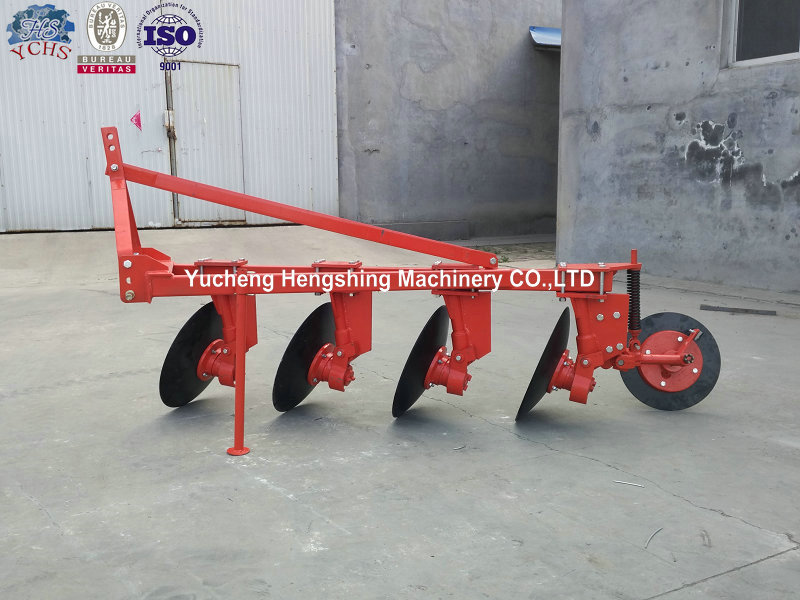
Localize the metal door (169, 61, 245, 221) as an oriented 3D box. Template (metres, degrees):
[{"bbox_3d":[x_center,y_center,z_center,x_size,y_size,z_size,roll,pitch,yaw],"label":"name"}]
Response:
[{"bbox_3d":[-2.667,-2.163,9.663,0.968,2.150,0.060,-6,10,-29],"label":"metal door"}]

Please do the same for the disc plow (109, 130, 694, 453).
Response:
[{"bbox_3d":[0.139,-0.141,3.671,3.062,1.463,1.248,-3,10,-15],"label":"disc plow"}]

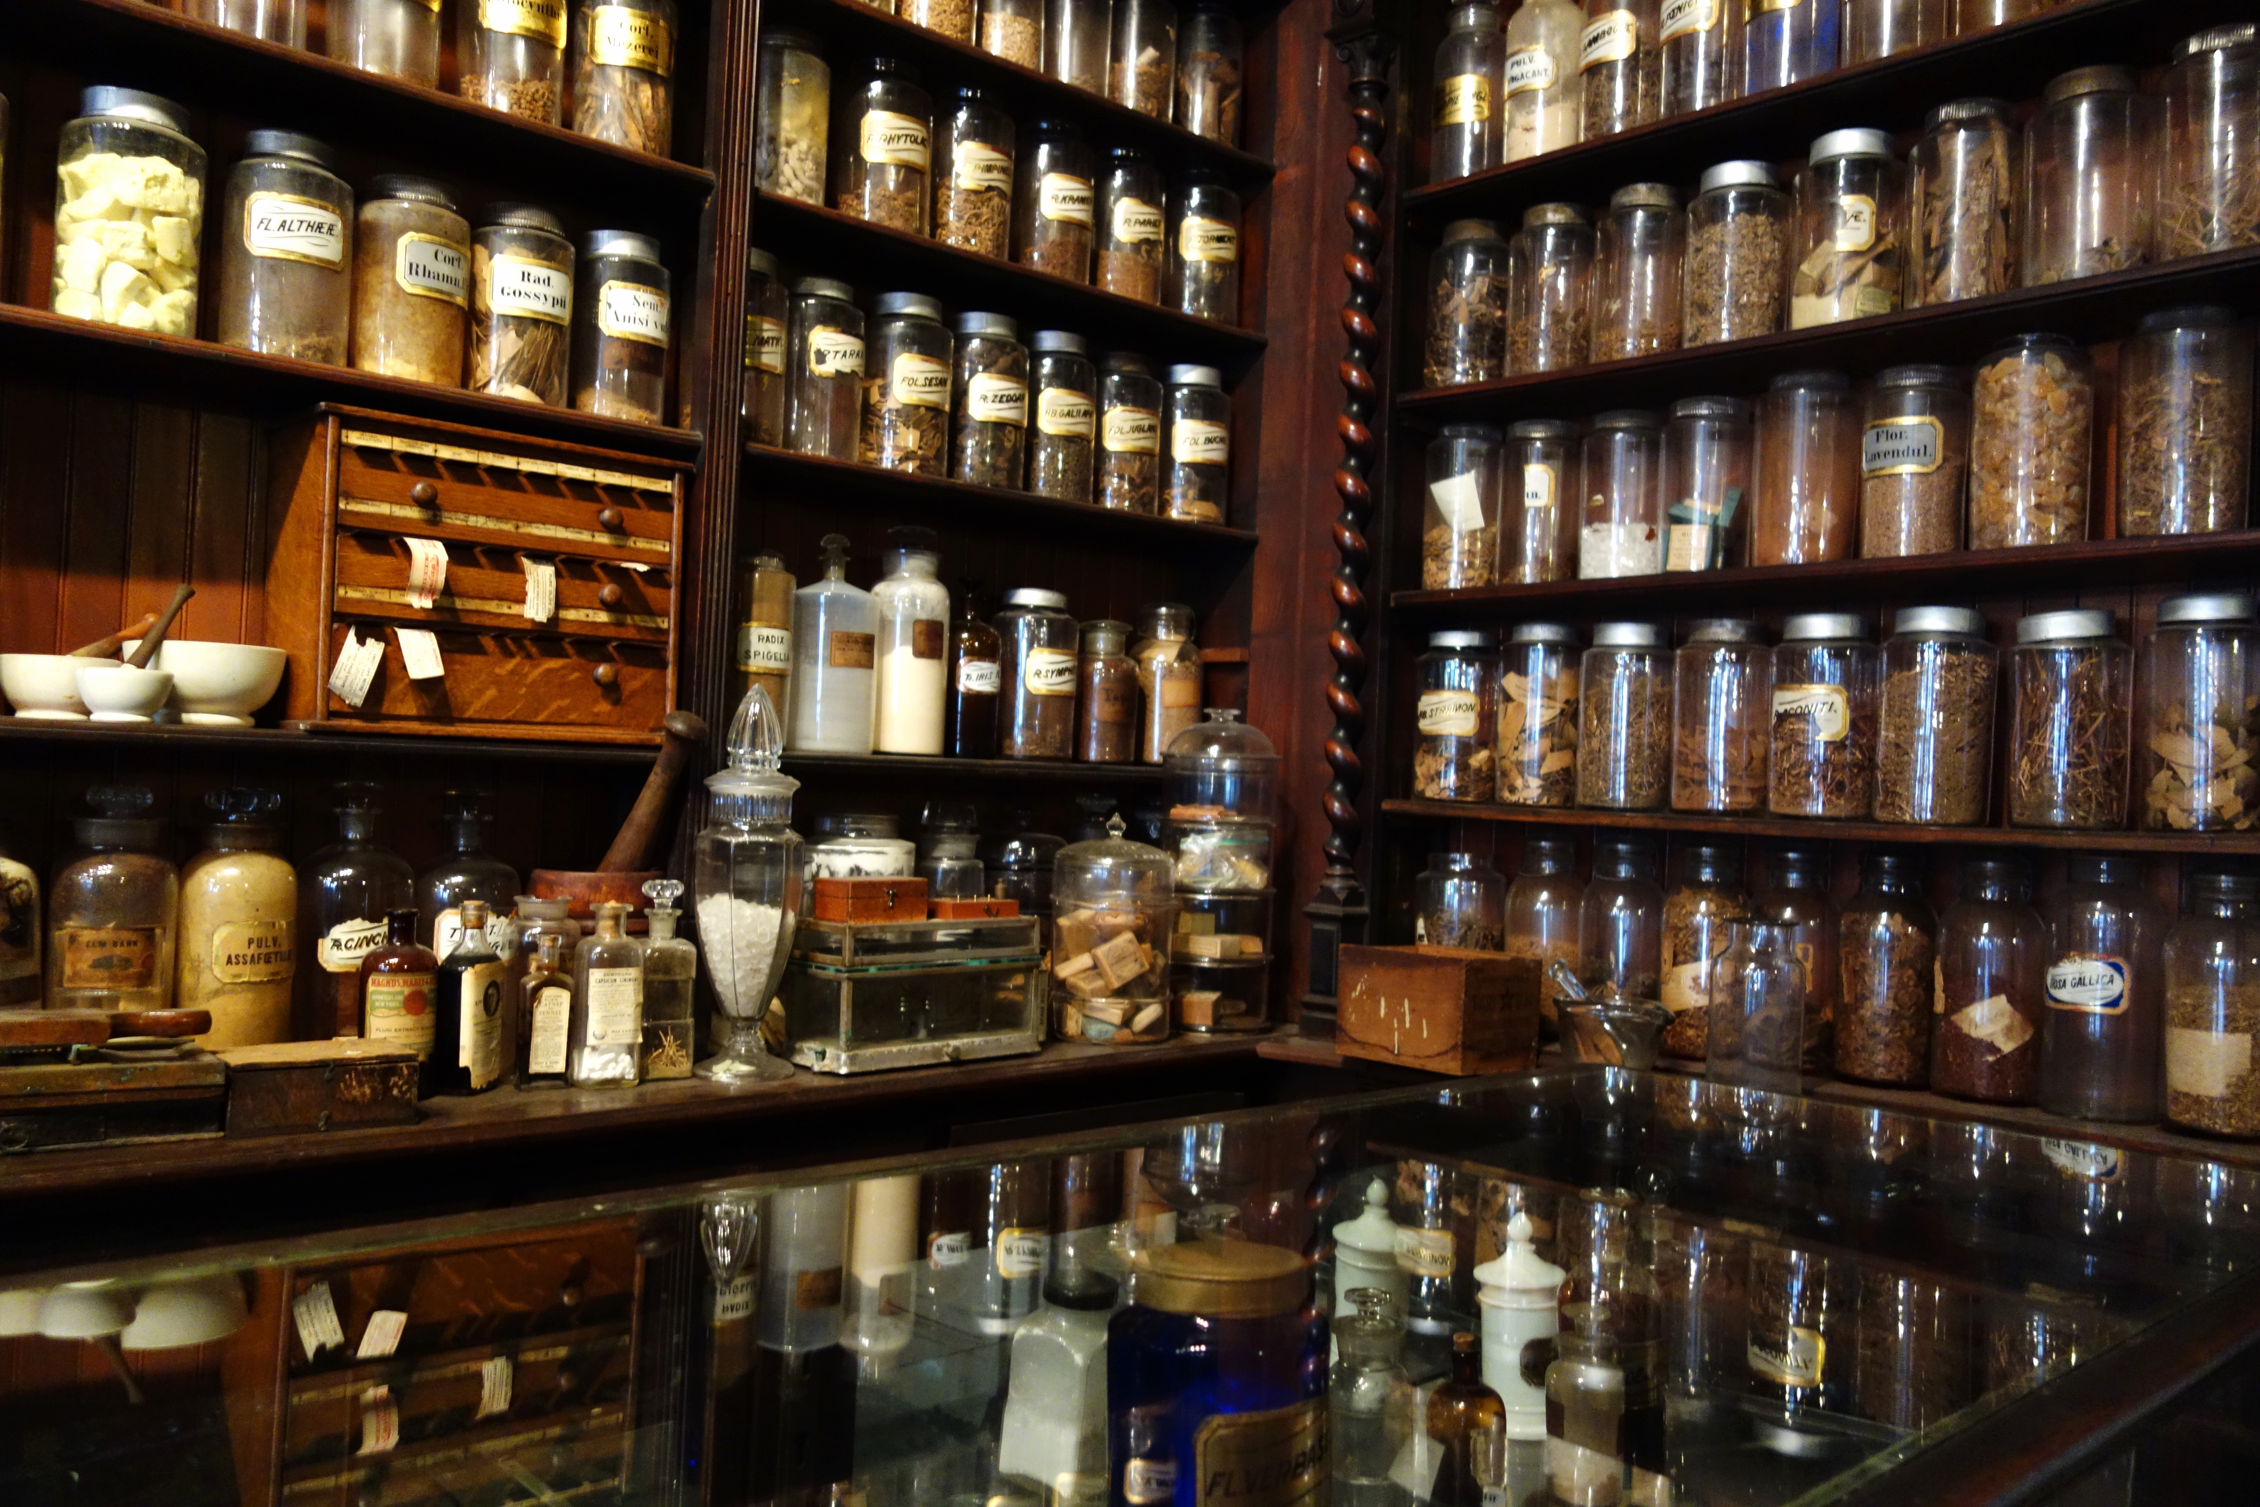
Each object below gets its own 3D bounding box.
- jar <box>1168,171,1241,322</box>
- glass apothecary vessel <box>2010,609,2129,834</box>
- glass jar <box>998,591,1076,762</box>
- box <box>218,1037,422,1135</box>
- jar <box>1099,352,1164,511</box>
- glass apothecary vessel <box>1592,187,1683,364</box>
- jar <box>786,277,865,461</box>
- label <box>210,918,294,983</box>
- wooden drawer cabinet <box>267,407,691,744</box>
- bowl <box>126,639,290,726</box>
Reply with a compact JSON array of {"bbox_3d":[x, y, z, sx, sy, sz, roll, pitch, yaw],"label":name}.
[{"bbox_3d":[0.120,-0.792,2.823,0.107,0.260,0.107,3,-1,-15],"label":"jar"},{"bbox_3d":[1.037,-0.035,1.942,0.113,0.241,0.113,3,-1,-41],"label":"glass apothecary vessel"},{"bbox_3d":[-0.146,-0.122,2.775,0.120,0.269,0.120,3,-1,-40],"label":"glass jar"},{"bbox_3d":[-0.821,0.333,1.760,0.177,0.065,0.121,3,-1,-38],"label":"box"},{"bbox_3d":[0.004,-0.515,2.893,0.100,0.271,0.100,2,-1,0],"label":"jar"},{"bbox_3d":[0.759,-0.699,2.628,0.125,0.280,0.125,2,-1,16],"label":"glass apothecary vessel"},{"bbox_3d":[-0.405,-0.501,2.339,0.098,0.241,0.098,3,-1,-42],"label":"jar"},{"bbox_3d":[-0.883,0.202,1.776,0.019,0.057,0.081,1,-1,42],"label":"label"},{"bbox_3d":[-0.804,-0.197,2.180,0.459,0.369,0.204,3,-1,-41],"label":"wooden drawer cabinet"},{"bbox_3d":[-1.026,-0.074,1.948,0.161,0.085,0.161,3,-1,-41],"label":"bowl"}]

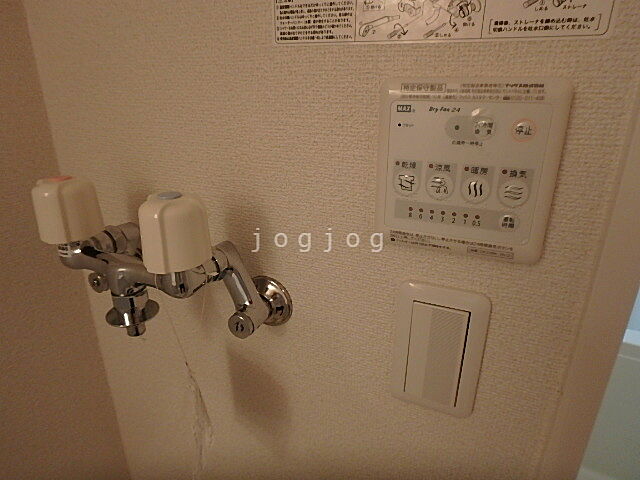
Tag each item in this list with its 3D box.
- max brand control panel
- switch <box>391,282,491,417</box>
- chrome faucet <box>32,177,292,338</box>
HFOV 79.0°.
[{"bbox_3d":[0.098,-0.047,0.270,0.117,0.119,0.017,9,22,22],"label":"max brand control panel"},{"bbox_3d":[0.097,0.094,0.324,0.070,0.120,0.010,9,23,21],"label":"switch"},{"bbox_3d":[-0.146,0.021,0.345,0.219,0.155,0.124,9,22,22],"label":"chrome faucet"}]

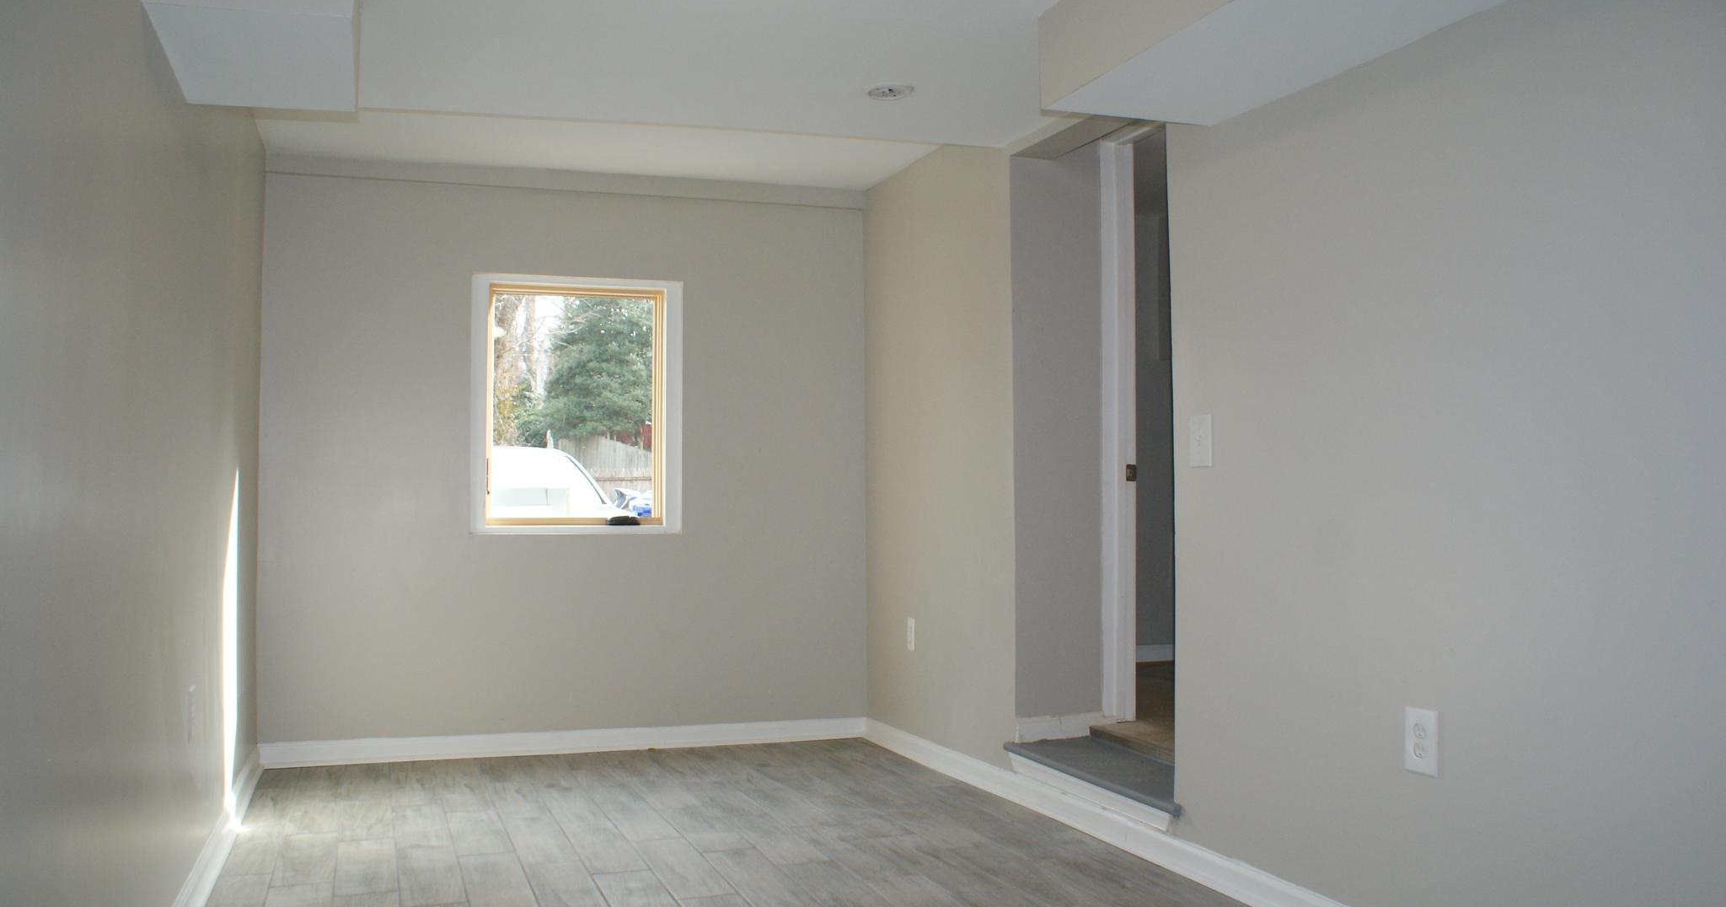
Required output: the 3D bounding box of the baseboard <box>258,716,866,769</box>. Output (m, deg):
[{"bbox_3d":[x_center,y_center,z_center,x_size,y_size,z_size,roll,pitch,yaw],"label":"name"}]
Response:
[{"bbox_3d":[-1.089,1.114,5.026,2.290,0.087,0.022,1,-3,-15],"label":"baseboard"}]

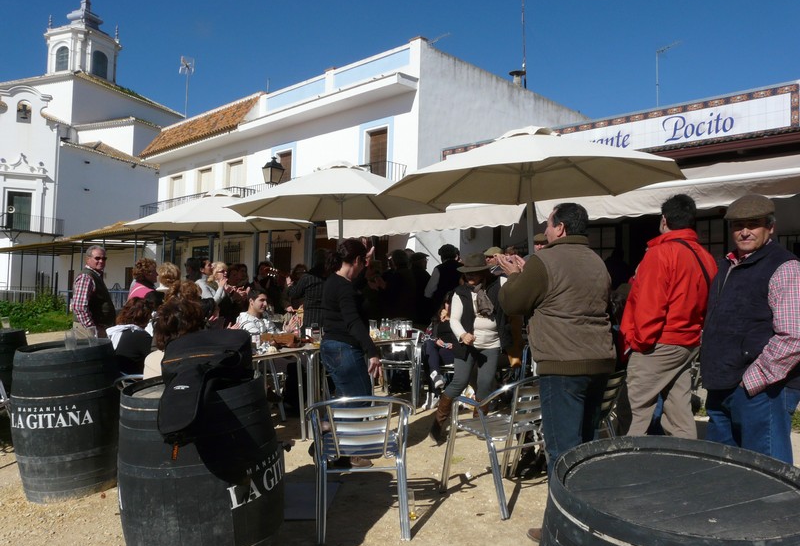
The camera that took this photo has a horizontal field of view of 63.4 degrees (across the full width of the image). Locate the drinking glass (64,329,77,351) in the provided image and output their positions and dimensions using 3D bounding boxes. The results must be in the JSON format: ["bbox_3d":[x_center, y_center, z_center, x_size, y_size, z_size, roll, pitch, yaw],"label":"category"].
[{"bbox_3d":[-2.035,0.417,4.000,0.070,0.122,0.070,3,-4,-27],"label":"drinking glass"}]

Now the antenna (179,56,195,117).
[{"bbox_3d":[-9.850,-8.620,30.000,0.750,2.850,1.000,1,-1,-7],"label":"antenna"}]

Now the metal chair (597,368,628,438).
[{"bbox_3d":[1.190,1.000,4.250,0.570,0.760,0.550,-1,-4,34],"label":"metal chair"}]

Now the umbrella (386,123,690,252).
[{"bbox_3d":[1.180,0.030,5.800,2.680,2.680,2.680,-2,-1,-8],"label":"umbrella"}]

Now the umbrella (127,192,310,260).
[{"bbox_3d":[-2.630,0.150,9.500,2.650,2.680,2.650,-1,-1,12],"label":"umbrella"}]

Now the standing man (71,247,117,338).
[{"bbox_3d":[-2.880,0.600,6.100,0.420,1.720,0.520,0,-3,18],"label":"standing man"}]

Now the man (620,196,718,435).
[{"bbox_3d":[1.350,0.470,3.250,0.540,1.720,0.420,3,-4,-27],"label":"man"}]

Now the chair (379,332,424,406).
[{"bbox_3d":[0.010,1.030,6.980,0.560,0.740,0.560,-1,-1,9],"label":"chair"}]

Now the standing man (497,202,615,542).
[{"bbox_3d":[0.820,0.490,3.270,0.600,1.710,0.520,2,-1,-43],"label":"standing man"}]

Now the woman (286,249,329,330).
[{"bbox_3d":[-0.860,0.570,6.600,0.550,1.620,0.420,3,-3,-20],"label":"woman"}]

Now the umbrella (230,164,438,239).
[{"bbox_3d":[-0.710,0.050,7.700,2.650,2.720,2.650,-1,-1,0],"label":"umbrella"}]

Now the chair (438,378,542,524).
[{"bbox_3d":[0.630,1.010,3.980,0.560,0.760,0.580,4,-4,-34],"label":"chair"}]

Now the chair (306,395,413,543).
[{"bbox_3d":[-0.220,0.965,3.420,0.560,0.730,0.570,-1,-1,-9],"label":"chair"}]

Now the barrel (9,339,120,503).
[{"bbox_3d":[-2.170,0.940,4.250,0.700,0.910,0.700,-3,-1,-27],"label":"barrel"}]

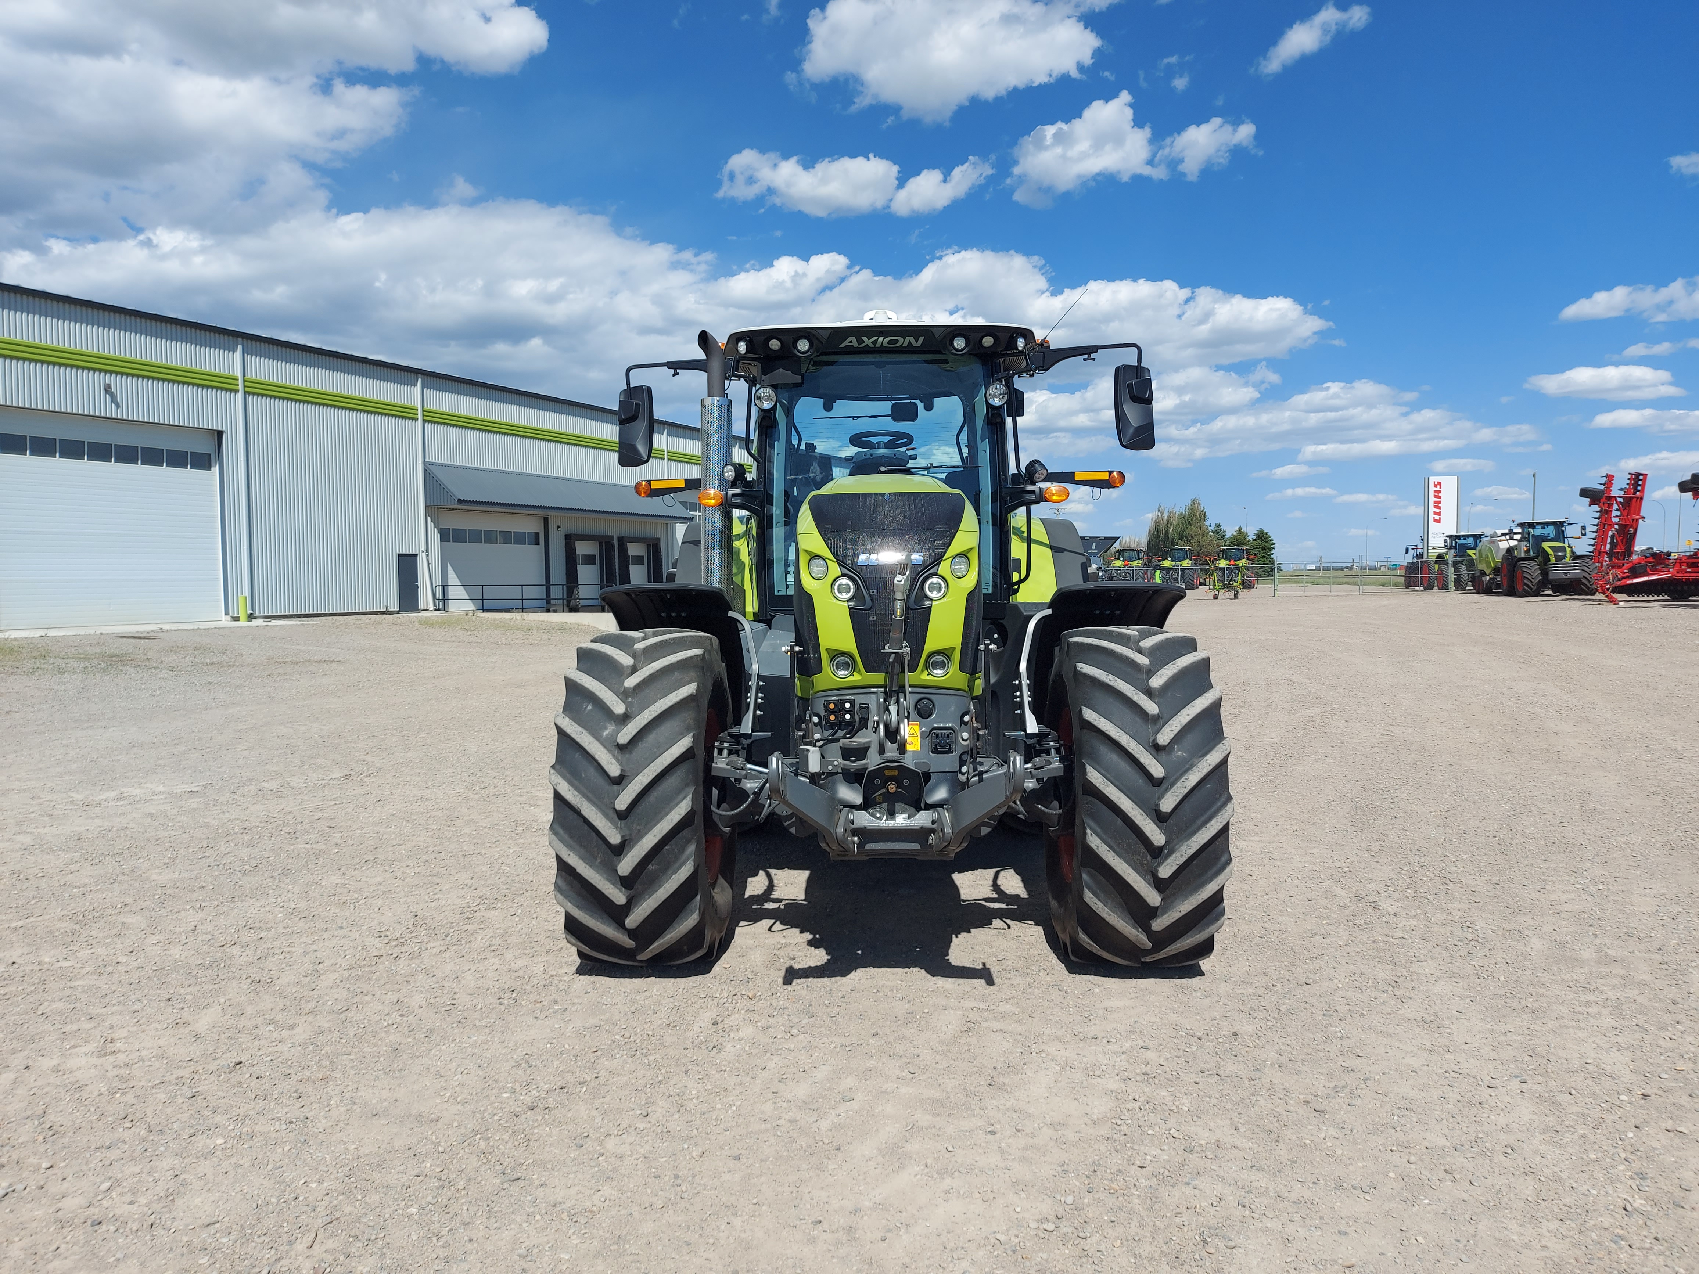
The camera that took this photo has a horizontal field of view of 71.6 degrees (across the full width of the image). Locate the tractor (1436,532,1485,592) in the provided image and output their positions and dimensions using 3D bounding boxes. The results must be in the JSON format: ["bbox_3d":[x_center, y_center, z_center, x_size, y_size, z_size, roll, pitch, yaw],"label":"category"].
[{"bbox_3d":[38.050,-4.600,72.000,3.000,3.350,5.600,1,3,17],"label":"tractor"}]

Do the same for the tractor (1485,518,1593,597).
[{"bbox_3d":[32.000,-3.560,54.000,3.000,3.350,5.600,1,3,19],"label":"tractor"}]

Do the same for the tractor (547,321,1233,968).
[{"bbox_3d":[0.190,-0.180,7.200,3.000,3.270,5.250,0,3,0],"label":"tractor"}]

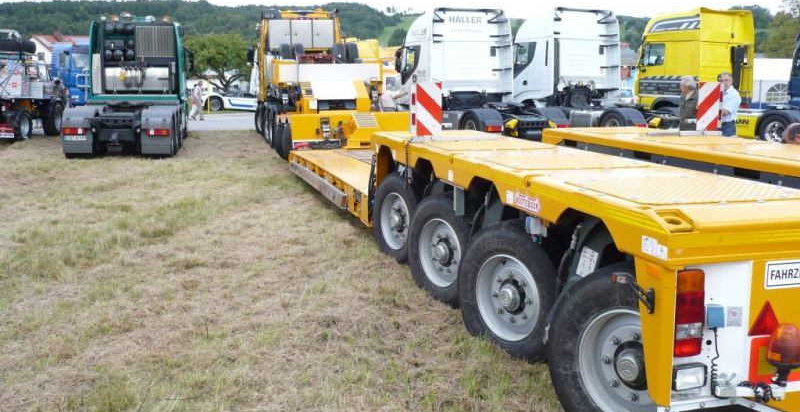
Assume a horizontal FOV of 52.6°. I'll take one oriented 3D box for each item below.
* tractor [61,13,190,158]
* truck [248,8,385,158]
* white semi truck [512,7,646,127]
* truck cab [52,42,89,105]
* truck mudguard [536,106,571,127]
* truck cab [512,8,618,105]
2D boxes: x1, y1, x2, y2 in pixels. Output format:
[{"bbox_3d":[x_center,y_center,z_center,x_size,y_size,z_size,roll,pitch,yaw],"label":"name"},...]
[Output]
[{"bbox_3d":[-7.341,-3.459,22.343,2.580,3.700,7.600,-2,9,-12],"label":"tractor"},{"bbox_3d":[-2.899,-4.004,24.999,2.600,4.000,8.400,-2,9,-13],"label":"truck"},{"bbox_3d":[5.521,-3.628,22.870,2.540,3.880,5.870,-5,10,-29],"label":"white semi truck"},{"bbox_3d":[-12.282,-4.952,32.259,2.500,2.850,2.200,-7,11,-38],"label":"truck cab"},{"bbox_3d":[3.864,-2.270,21.120,0.620,0.600,1.200,-3,9,-22],"label":"truck mudguard"},{"bbox_3d":[4.777,-4.215,24.138,2.540,3.070,2.500,-5,10,-29],"label":"truck cab"}]

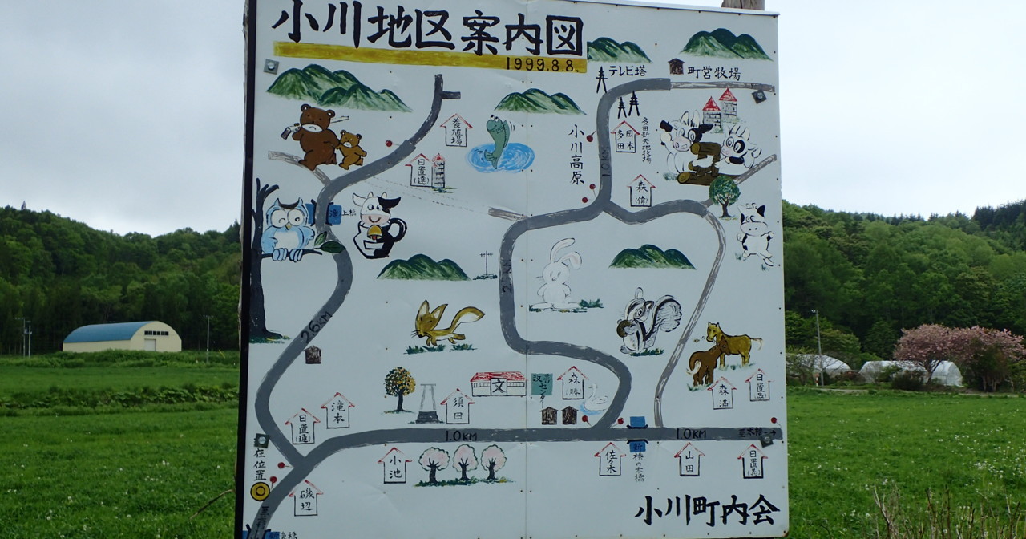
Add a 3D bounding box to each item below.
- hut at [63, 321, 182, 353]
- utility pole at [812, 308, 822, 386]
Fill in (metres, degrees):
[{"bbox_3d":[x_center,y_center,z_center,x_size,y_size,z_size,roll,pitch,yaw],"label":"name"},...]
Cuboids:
[{"bbox_3d":[-82.999,14.949,251.551,27.493,6.889,11.714,-5,-8,42],"label":"hut"},{"bbox_3d":[38.775,10.005,150.481,0.700,9.639,0.350,-3,-6,0],"label":"utility pole"}]

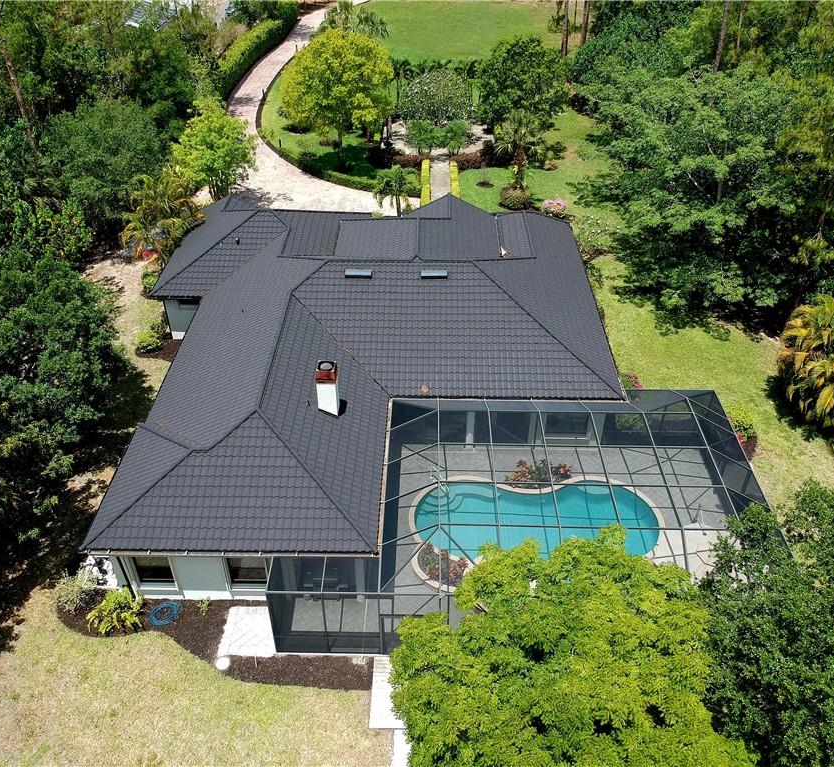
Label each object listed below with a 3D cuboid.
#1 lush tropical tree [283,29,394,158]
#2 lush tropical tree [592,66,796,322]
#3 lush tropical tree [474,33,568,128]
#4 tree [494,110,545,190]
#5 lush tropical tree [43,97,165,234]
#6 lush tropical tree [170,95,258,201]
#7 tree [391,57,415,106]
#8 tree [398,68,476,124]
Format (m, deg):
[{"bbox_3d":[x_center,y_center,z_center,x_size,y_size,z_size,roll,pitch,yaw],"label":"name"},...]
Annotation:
[{"bbox_3d":[-6.000,-21.500,56.600,8.500,10.200,8.500,1,38,1],"label":"lush tropical tree"},{"bbox_3d":[13.725,-9.279,37.275,9.300,11.300,9.300,1,39,1],"label":"lush tropical tree"},{"bbox_3d":[8.296,-23.883,58.662,7.100,6.900,7.100,1,39,1],"label":"lush tropical tree"},{"bbox_3d":[7.470,-17.200,54.600,3.800,5.900,3.800,1,38,1],"label":"tree"},{"bbox_3d":[-18.348,-12.628,43.950,6.400,8.000,6.400,1,39,1],"label":"lush tropical tree"},{"bbox_3d":[-14.000,-16.050,51.800,5.800,7.700,5.800,1,38,1],"label":"lush tropical tree"},{"bbox_3d":[-1.314,-25.955,63.524,2.200,3.950,2.200,1,39,1],"label":"tree"},{"bbox_3d":[1.730,-25.300,65.700,6.500,4.700,6.500,1,38,1],"label":"tree"}]

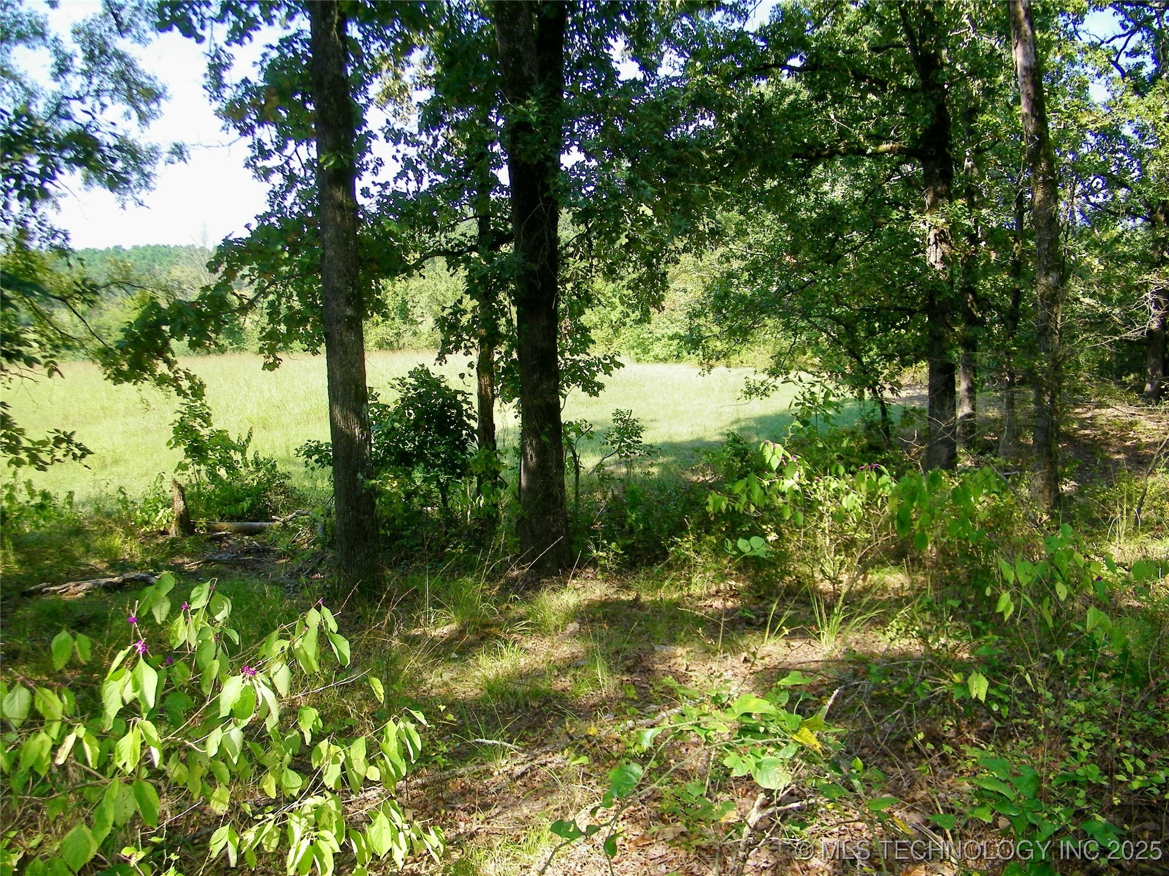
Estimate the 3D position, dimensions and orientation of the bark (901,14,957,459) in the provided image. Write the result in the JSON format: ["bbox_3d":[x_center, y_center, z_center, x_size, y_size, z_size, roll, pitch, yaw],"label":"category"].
[{"bbox_3d":[4.153,-2.322,11.337,0.500,5.551,0.420,-3,6,21],"label":"bark"}]

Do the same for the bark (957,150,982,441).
[{"bbox_3d":[5.528,-1.950,13.595,0.280,4.309,0.270,0,6,22],"label":"bark"}]

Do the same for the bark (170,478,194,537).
[{"bbox_3d":[-3.413,0.590,7.976,0.190,0.500,0.180,-6,6,-23],"label":"bark"}]

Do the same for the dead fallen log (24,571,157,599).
[{"bbox_3d":[-3.240,0.956,6.247,0.828,0.120,0.170,-4,6,-22],"label":"dead fallen log"}]

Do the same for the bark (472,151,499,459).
[{"bbox_3d":[-0.889,-1.013,8.650,0.200,3.153,0.190,-1,5,-6],"label":"bark"}]

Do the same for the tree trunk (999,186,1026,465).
[{"bbox_3d":[5.737,-1.512,12.628,0.170,3.621,0.160,3,6,24],"label":"tree trunk"}]

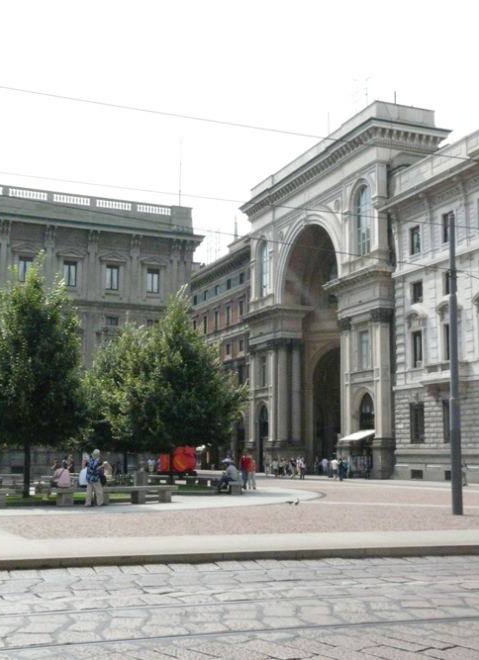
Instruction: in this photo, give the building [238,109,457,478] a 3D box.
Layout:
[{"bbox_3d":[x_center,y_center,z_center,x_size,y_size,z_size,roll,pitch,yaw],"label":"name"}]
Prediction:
[{"bbox_3d":[9.468,-1.750,84.739,8.500,31.800,29.200,4,-9,-22],"label":"building"}]

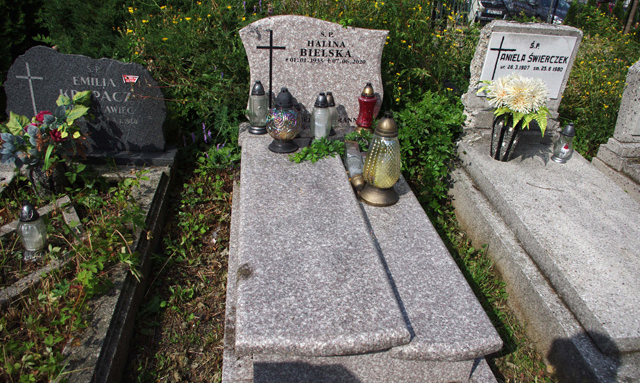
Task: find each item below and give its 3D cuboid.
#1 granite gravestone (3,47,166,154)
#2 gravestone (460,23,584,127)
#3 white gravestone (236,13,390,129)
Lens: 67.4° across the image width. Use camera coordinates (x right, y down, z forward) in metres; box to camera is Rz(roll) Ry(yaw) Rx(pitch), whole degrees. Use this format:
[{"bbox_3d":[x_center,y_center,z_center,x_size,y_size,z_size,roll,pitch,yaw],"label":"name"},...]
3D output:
[{"bbox_3d":[-1.379,-0.542,2.903,0.886,0.652,0.100,0,26,-9],"label":"granite gravestone"},{"bbox_3d":[1.318,-0.771,3.236,0.654,0.675,0.160,1,29,-3],"label":"gravestone"},{"bbox_3d":[-0.042,-0.736,2.990,0.896,0.683,0.090,0,27,-8],"label":"white gravestone"}]

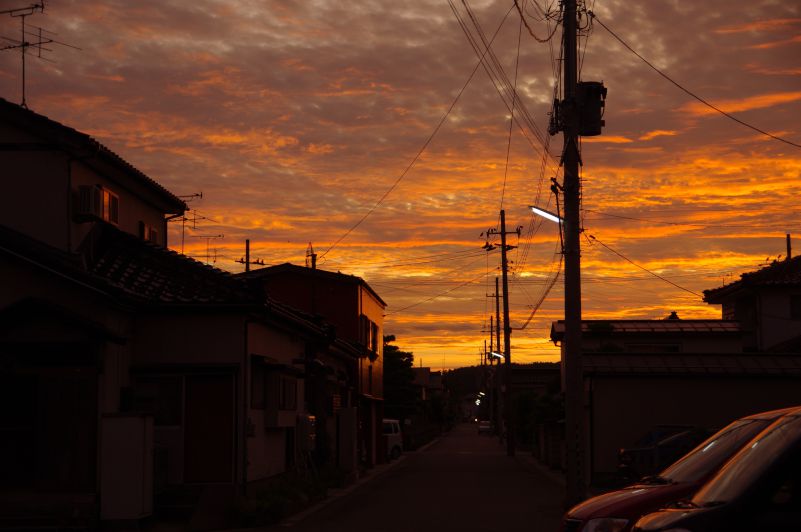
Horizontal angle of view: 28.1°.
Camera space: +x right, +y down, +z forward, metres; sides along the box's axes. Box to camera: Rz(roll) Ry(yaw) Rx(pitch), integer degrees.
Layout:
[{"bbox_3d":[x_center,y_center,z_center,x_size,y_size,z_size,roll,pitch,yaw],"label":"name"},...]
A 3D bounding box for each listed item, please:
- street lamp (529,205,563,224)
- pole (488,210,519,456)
[{"bbox_3d":[2.628,-0.932,28.800,0.680,0.160,0.160,16,-5,4],"label":"street lamp"},{"bbox_3d":[4.819,3.055,72.546,1.400,11.100,0.600,-1,-6,2],"label":"pole"}]

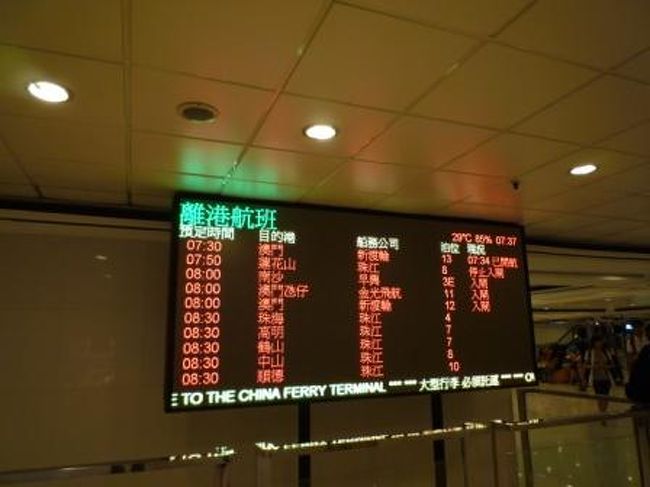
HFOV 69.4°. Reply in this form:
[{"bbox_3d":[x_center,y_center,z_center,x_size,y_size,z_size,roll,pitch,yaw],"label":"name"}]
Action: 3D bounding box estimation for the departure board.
[{"bbox_3d":[0.389,0.465,3.777,3.123,1.441,0.200,3,-12,-22],"label":"departure board"}]

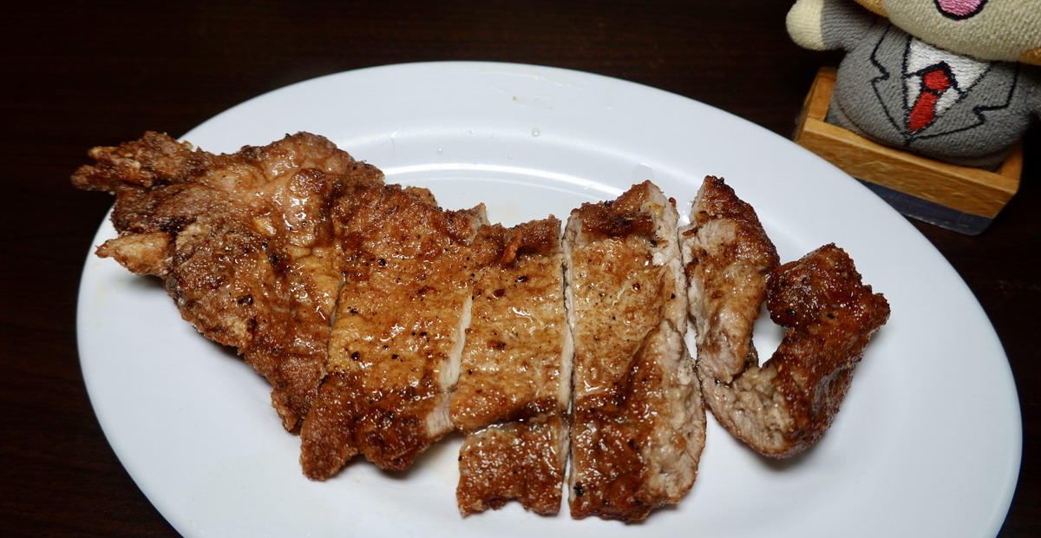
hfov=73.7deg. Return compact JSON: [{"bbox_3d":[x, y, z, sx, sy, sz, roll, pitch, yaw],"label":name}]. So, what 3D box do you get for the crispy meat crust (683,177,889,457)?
[{"bbox_3d":[0.082,0.008,0.210,0.057,0.022,0.093,1,58,1],"label":"crispy meat crust"}]

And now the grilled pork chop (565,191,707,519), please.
[{"bbox_3d":[0.034,0.018,0.209,0.039,0.019,0.109,1,59,1],"label":"grilled pork chop"}]

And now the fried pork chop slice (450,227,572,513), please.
[{"bbox_3d":[-0.002,0.023,0.197,0.031,0.016,0.088,3,60,2],"label":"fried pork chop slice"}]

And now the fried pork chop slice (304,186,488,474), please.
[{"bbox_3d":[-0.036,0.014,0.214,0.049,0.016,0.101,-1,57,0],"label":"fried pork chop slice"}]

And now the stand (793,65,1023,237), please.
[{"bbox_3d":[0.134,-0.042,0.247,0.069,0.025,0.032,20,60,12],"label":"stand"}]

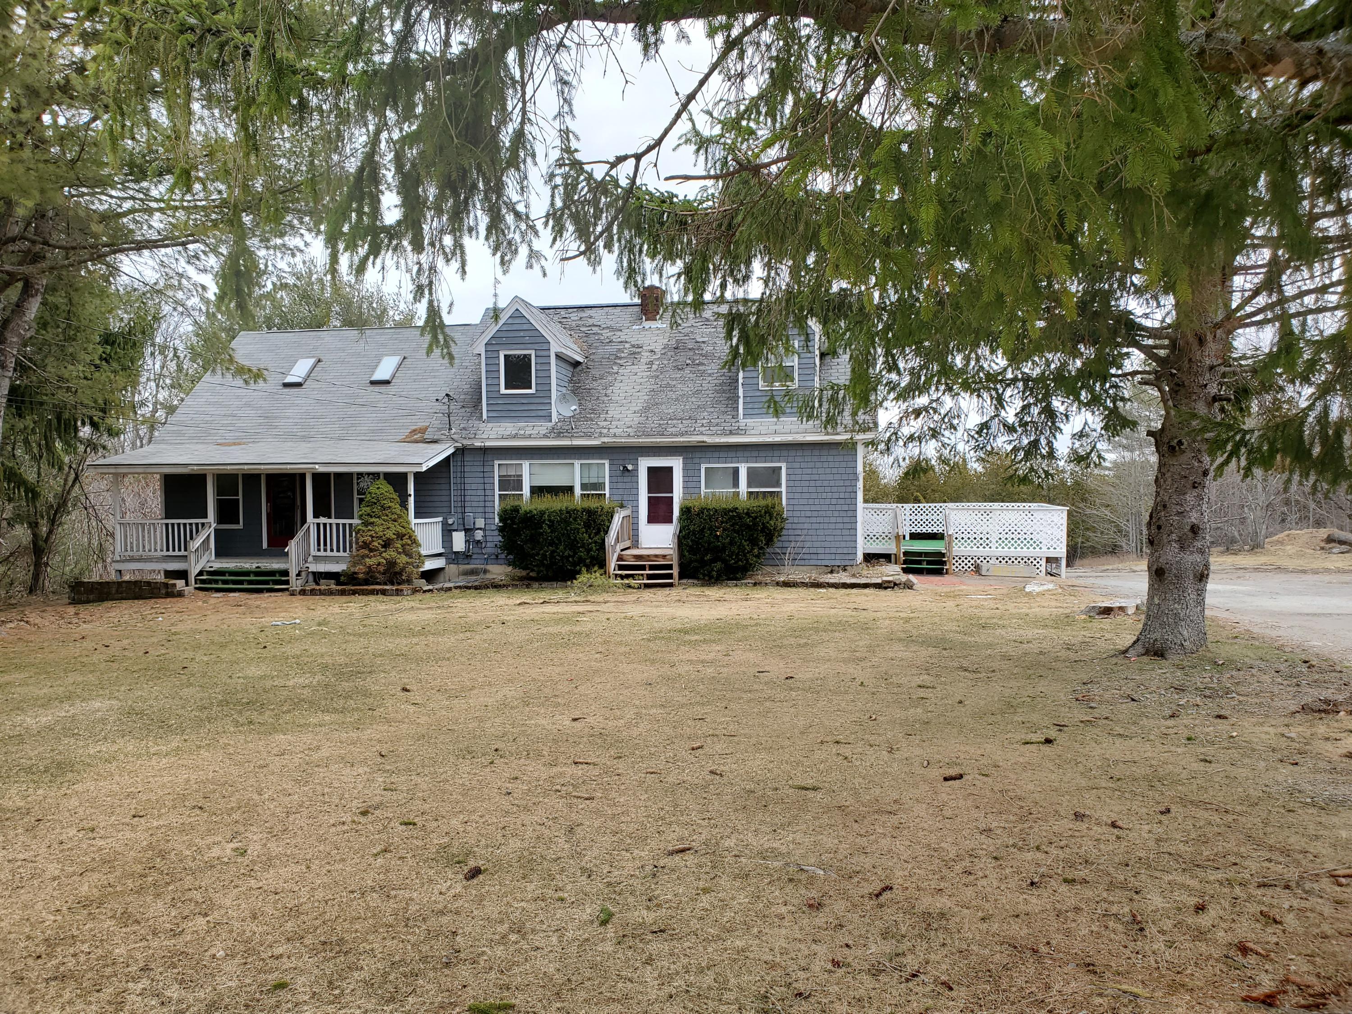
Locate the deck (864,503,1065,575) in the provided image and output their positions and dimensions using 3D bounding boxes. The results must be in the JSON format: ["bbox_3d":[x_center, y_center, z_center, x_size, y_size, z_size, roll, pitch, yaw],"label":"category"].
[{"bbox_3d":[6.792,0.738,24.624,4.500,1.570,3.600,0,2,10],"label":"deck"}]

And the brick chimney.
[{"bbox_3d":[-0.604,-5.339,26.912,0.540,0.982,0.550,0,2,10],"label":"brick chimney"}]

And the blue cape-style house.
[{"bbox_3d":[-3.788,-1.945,26.932,17.730,7.120,11.250,0,2,10],"label":"blue cape-style house"}]

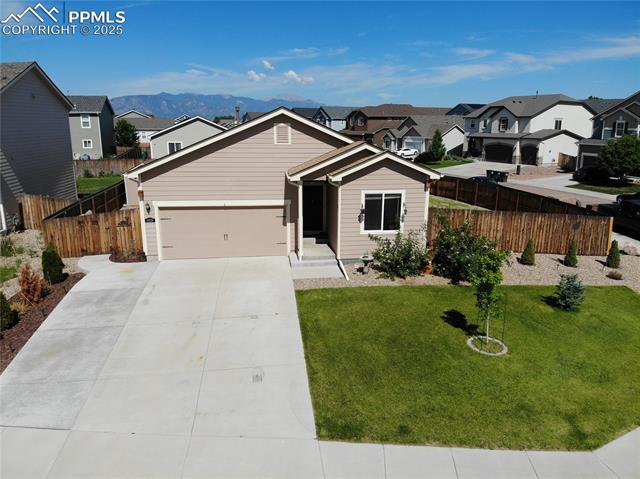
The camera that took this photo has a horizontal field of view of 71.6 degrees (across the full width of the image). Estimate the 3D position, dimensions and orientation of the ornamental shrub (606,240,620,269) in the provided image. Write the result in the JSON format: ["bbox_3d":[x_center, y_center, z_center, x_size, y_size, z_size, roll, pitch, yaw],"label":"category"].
[{"bbox_3d":[11.760,0.576,17.656,0.453,1.103,0.431,-1,15,-9],"label":"ornamental shrub"}]

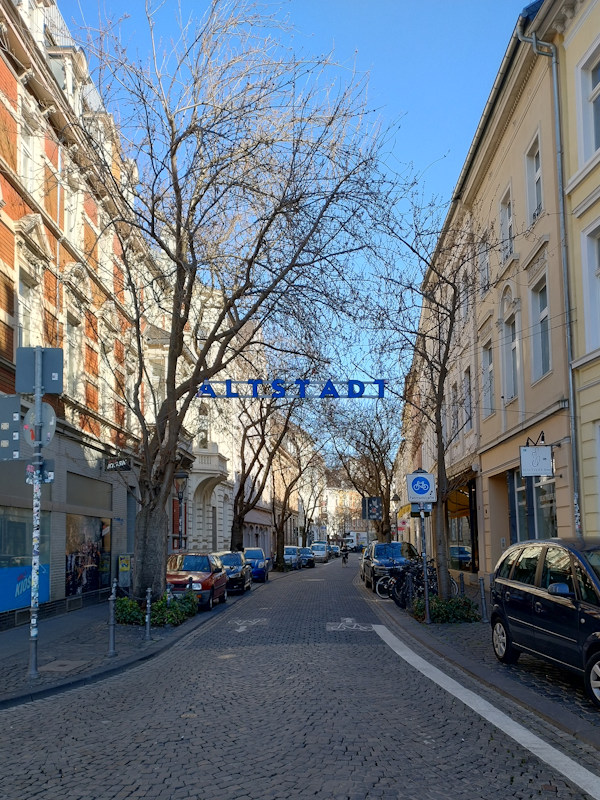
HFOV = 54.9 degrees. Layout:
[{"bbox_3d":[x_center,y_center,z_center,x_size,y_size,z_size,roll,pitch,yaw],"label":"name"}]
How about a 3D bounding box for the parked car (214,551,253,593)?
[{"bbox_3d":[-2.679,6.251,21.460,1.780,1.500,4.250,-1,-12,2],"label":"parked car"}]

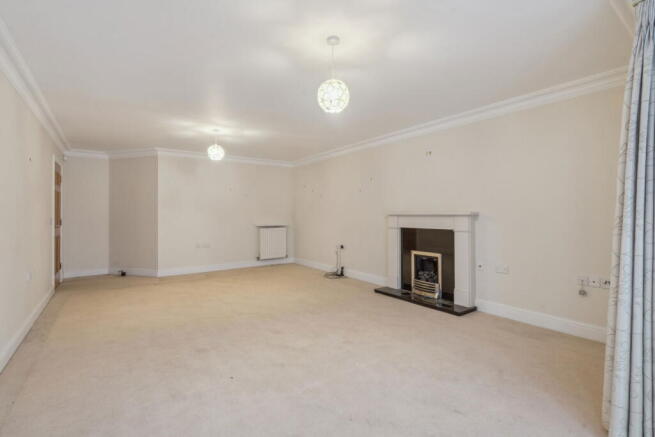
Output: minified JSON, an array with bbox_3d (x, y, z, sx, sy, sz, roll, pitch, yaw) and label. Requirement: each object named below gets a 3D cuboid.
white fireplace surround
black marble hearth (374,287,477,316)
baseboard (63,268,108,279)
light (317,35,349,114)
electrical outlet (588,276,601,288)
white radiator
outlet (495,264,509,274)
[{"bbox_3d":[1.357,0.493,3.963,0.186,1.156,1.285,-1,1,-37],"label":"white fireplace surround"},{"bbox_3d":[1.269,1.089,3.927,0.384,0.035,1.285,-1,1,-37],"label":"black marble hearth"},{"bbox_3d":[-4.525,1.013,5.473,0.666,0.130,0.018,-1,1,-37],"label":"baseboard"},{"bbox_3d":[0.043,-0.998,2.045,0.218,0.502,0.218,0,1,0],"label":"light"},{"bbox_3d":[2.445,0.585,2.666,0.011,0.088,0.086,-1,1,-37],"label":"electrical outlet"},{"bbox_3d":[-1.243,0.559,6.652,0.671,0.739,0.080,-1,1,-37],"label":"white radiator"},{"bbox_3d":[1.976,0.574,3.288,0.011,0.088,0.144,-1,1,-37],"label":"outlet"}]

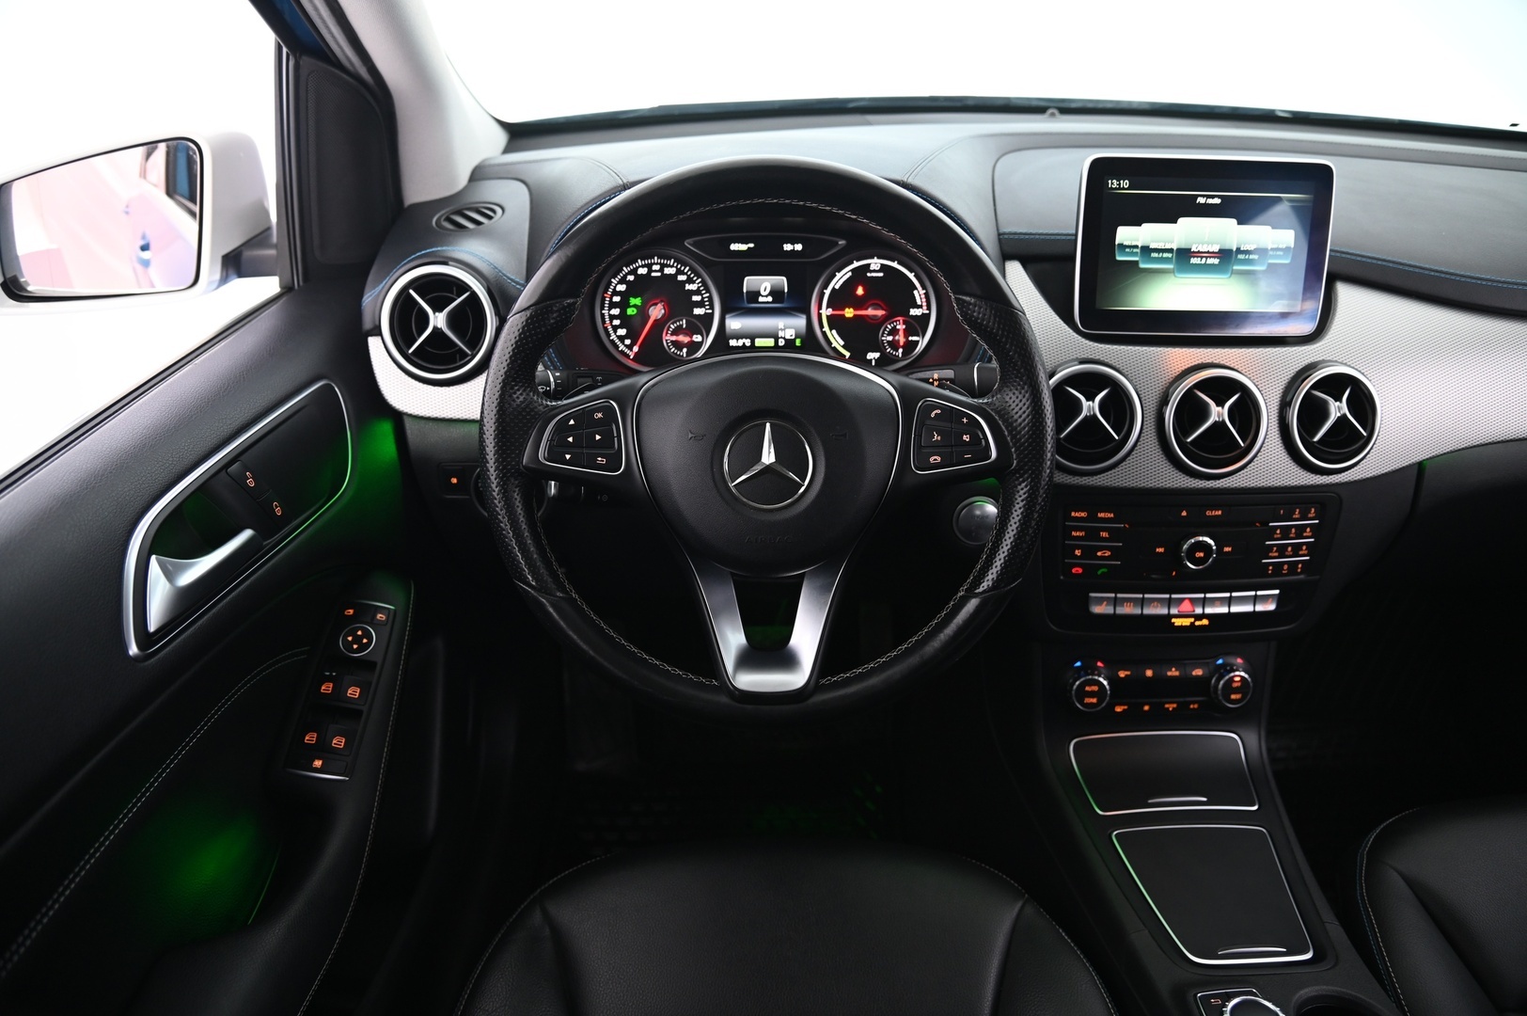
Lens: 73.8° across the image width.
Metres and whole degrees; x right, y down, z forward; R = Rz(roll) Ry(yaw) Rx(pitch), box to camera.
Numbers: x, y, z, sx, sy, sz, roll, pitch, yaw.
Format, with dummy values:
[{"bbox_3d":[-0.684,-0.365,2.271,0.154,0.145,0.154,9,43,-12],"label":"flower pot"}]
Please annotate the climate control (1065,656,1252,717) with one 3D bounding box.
[{"bbox_3d":[0.363,0.164,0.939,0.166,0.053,0.032,-1,14,-3],"label":"climate control"}]

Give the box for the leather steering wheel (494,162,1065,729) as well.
[{"bbox_3d":[0.003,-0.042,0.682,0.373,0.366,0.085,0,5,0],"label":"leather steering wheel"}]

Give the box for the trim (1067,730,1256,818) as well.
[{"bbox_3d":[0.365,0.238,0.920,0.156,0.020,0.079,-1,52,-3],"label":"trim"}]

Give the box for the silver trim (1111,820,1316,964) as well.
[{"bbox_3d":[0.370,0.312,0.826,0.136,0.014,0.128,-1,33,-3],"label":"silver trim"}]

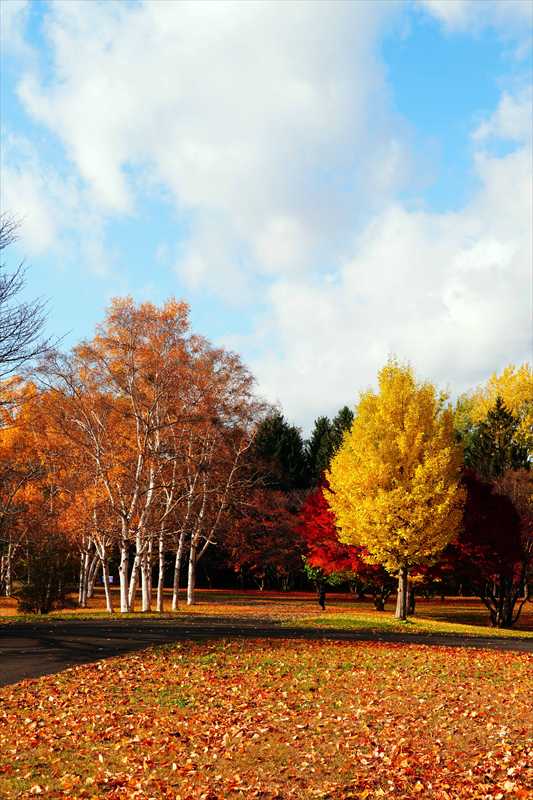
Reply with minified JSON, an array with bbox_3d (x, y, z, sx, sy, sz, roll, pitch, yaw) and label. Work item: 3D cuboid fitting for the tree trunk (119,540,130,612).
[{"bbox_3d":[-5.913,7.436,37.281,0.440,2.880,0.400,0,-11,0],"label":"tree trunk"}]

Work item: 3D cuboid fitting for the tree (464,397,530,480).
[{"bbox_3d":[16.434,6.484,63.354,4.777,13.746,4.900,0,-11,0],"label":"tree"}]

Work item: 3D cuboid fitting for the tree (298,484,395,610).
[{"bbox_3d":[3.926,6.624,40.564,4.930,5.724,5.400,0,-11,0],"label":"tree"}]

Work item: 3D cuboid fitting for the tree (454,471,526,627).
[{"bbox_3d":[8.418,5.728,34.584,3.200,5.991,3.200,0,-11,0],"label":"tree"}]

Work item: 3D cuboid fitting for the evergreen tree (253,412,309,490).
[{"bbox_3d":[1.182,8.503,76.471,5.000,15.103,5.000,0,-11,0],"label":"evergreen tree"}]

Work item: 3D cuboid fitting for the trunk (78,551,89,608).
[{"bbox_3d":[-8.496,8.302,41.255,0.464,2.594,0.400,0,-11,0],"label":"trunk"}]

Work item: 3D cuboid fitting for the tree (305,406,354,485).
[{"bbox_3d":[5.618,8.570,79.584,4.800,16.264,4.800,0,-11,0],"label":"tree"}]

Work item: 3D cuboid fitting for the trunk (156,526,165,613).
[{"bbox_3d":[-4.414,7.148,37.338,0.340,3.466,0.340,0,-11,0],"label":"trunk"}]

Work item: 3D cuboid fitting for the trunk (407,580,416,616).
[{"bbox_3d":[6.201,8.518,38.147,0.400,1.509,0.380,0,-11,0],"label":"trunk"}]

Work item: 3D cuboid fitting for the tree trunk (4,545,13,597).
[{"bbox_3d":[-15.766,10.441,54.301,0.489,3.061,0.420,0,-11,0],"label":"tree trunk"}]

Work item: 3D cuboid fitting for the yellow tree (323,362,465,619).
[{"bbox_3d":[4.782,3.200,32.938,5.115,9.523,5.000,0,-11,0],"label":"yellow tree"}]

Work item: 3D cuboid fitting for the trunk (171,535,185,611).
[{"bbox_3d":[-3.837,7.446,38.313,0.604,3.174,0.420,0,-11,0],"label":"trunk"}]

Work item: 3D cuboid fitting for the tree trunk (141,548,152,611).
[{"bbox_3d":[-4.997,7.559,37.256,0.420,2.630,0.400,0,-11,0],"label":"tree trunk"}]

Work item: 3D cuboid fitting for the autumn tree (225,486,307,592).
[{"bbox_3d":[-0.127,8.822,56.627,5.098,6.365,5.200,0,-11,0],"label":"autumn tree"}]

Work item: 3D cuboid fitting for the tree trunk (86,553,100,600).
[{"bbox_3d":[-9.734,9.976,50.259,0.750,2.663,0.500,0,-11,0],"label":"tree trunk"}]

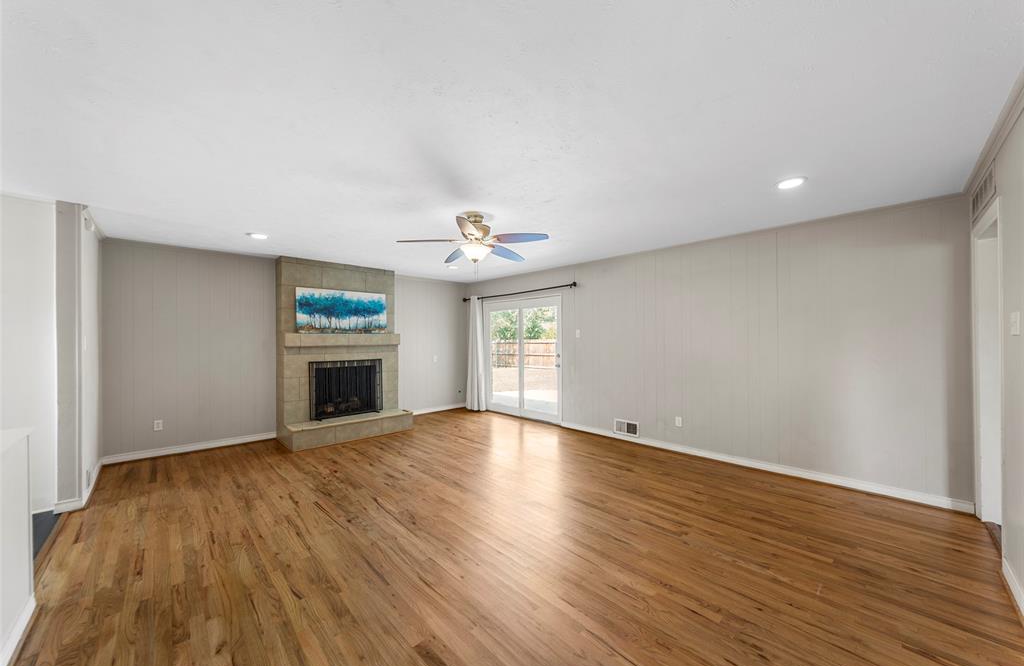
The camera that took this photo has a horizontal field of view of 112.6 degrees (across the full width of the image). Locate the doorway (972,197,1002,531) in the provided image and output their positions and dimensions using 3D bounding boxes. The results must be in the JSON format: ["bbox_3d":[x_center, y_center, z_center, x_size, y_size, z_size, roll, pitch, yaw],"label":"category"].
[{"bbox_3d":[3.211,0.305,2.247,0.895,2.150,0.130,0,-1,-43],"label":"doorway"}]

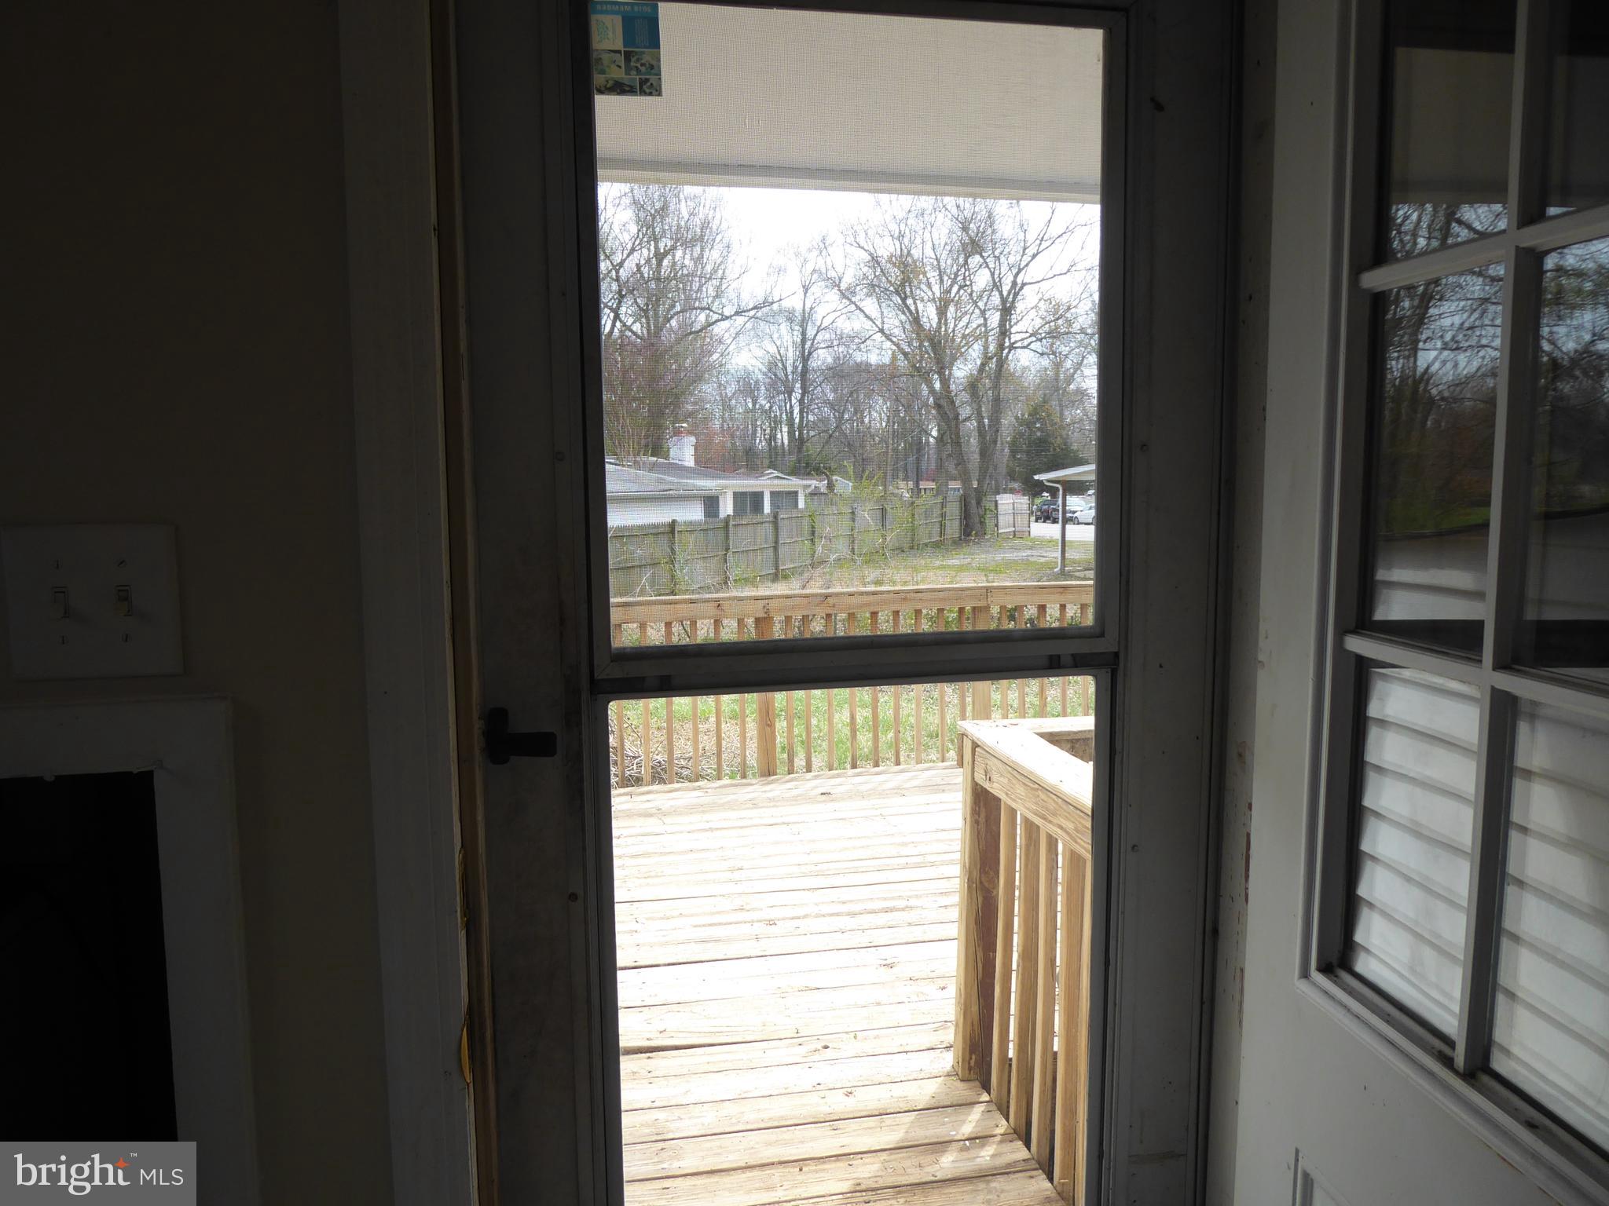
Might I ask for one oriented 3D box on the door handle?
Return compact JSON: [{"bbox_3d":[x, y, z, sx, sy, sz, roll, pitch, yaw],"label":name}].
[{"bbox_3d":[-0.278,0.130,1.090,0.071,0.055,0.038,-2,6,-11],"label":"door handle"}]

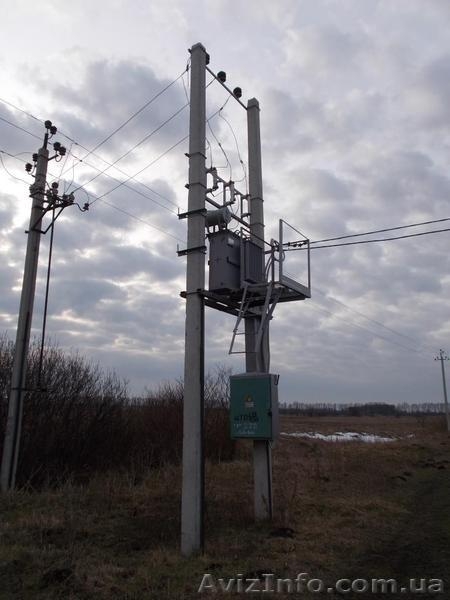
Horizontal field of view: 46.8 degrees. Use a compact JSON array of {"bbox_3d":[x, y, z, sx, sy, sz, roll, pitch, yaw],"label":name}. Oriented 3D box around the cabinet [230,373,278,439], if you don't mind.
[{"bbox_3d":[0.474,1.671,8.118,0.700,0.950,0.300,-7,-14,30],"label":"cabinet"}]

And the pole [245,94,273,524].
[{"bbox_3d":[0.555,-0.118,8.706,0.220,7.094,0.175,-8,-14,30],"label":"pole"}]

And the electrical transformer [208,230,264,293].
[{"bbox_3d":[0.119,-0.470,7.832,0.700,0.900,1.000,-7,-14,30],"label":"electrical transformer"}]

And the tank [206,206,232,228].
[{"bbox_3d":[-0.168,-1.203,7.672,0.480,0.260,0.260,-7,-14,30],"label":"tank"}]

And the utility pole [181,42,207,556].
[{"bbox_3d":[-0.397,-0.353,7.122,0.220,7.094,0.175,-7,-14,30],"label":"utility pole"}]

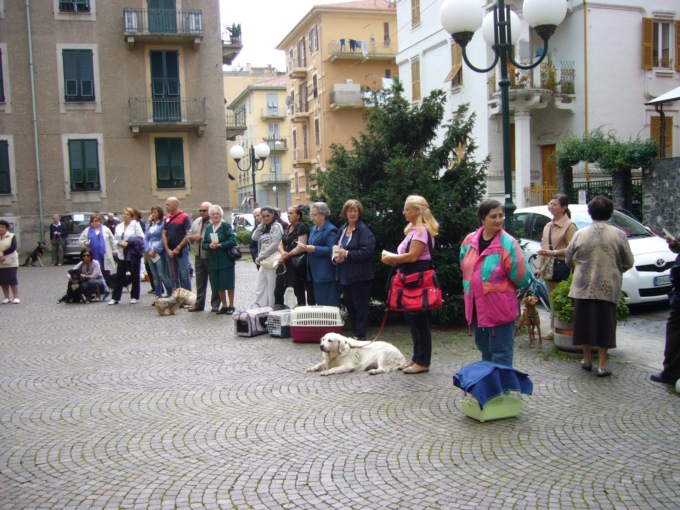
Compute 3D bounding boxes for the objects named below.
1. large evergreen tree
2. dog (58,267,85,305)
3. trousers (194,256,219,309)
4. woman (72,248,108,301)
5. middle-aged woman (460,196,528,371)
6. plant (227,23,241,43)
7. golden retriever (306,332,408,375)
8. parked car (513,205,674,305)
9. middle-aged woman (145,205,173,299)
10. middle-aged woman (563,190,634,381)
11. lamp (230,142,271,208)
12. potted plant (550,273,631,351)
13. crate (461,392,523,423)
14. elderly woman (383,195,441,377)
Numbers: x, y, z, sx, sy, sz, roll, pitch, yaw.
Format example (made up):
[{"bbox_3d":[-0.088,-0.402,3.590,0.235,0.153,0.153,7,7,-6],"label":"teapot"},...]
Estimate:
[{"bbox_3d":[0.895,-0.888,10.042,2.550,3.400,2.500,-2,4,0],"label":"large evergreen tree"},{"bbox_3d":[-4.733,0.559,12.210,0.360,0.600,0.550,-4,5,-25],"label":"dog"},{"bbox_3d":[-2.070,0.373,10.699,0.390,0.920,0.300,0,5,23],"label":"trousers"},{"bbox_3d":[-4.445,0.377,12.298,0.600,0.930,0.680,-2,4,3],"label":"woman"},{"bbox_3d":[1.215,0.351,5.442,0.540,1.570,0.370,1,5,38],"label":"middle-aged woman"},{"bbox_3d":[-4.040,-8.501,26.326,0.550,0.850,0.550,-2,4,0],"label":"plant"},{"bbox_3d":[0.161,0.911,6.579,0.950,0.385,0.480,-3,4,-10],"label":"golden retriever"},{"bbox_3d":[3.504,-0.051,10.724,1.700,1.530,3.750,-4,5,-22],"label":"parked car"},{"bbox_3d":[-3.165,-0.016,11.987,0.460,1.650,0.400,0,5,27],"label":"middle-aged woman"},{"bbox_3d":[2.347,0.257,6.230,0.580,1.590,0.420,-1,4,14],"label":"middle-aged woman"},{"bbox_3d":[-3.341,-2.247,26.398,1.500,4.050,1.500,-2,4,0],"label":"lamp"},{"bbox_3d":[2.615,0.557,7.184,0.800,0.830,0.800,-2,4,0],"label":"potted plant"},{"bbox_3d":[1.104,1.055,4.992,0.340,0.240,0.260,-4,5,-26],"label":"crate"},{"bbox_3d":[0.666,0.277,6.476,0.500,1.630,0.460,-3,4,-10],"label":"elderly woman"}]

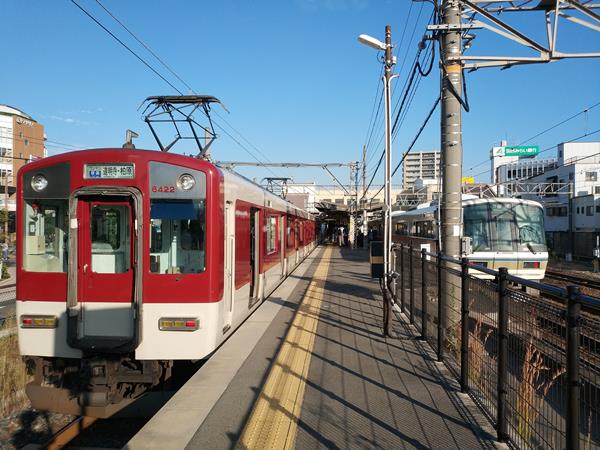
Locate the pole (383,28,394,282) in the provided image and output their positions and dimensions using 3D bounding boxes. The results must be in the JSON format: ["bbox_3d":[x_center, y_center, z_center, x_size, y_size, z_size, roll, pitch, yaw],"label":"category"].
[{"bbox_3d":[1.220,-0.610,7.640,0.150,4.250,0.150,0,0,4],"label":"pole"}]

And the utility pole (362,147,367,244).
[{"bbox_3d":[4.910,-2.160,42.000,0.270,7.850,0.270,0,0,4],"label":"utility pole"}]

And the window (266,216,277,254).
[{"bbox_3d":[-0.665,0.240,13.340,0.080,0.870,1.850,0,0,4],"label":"window"}]

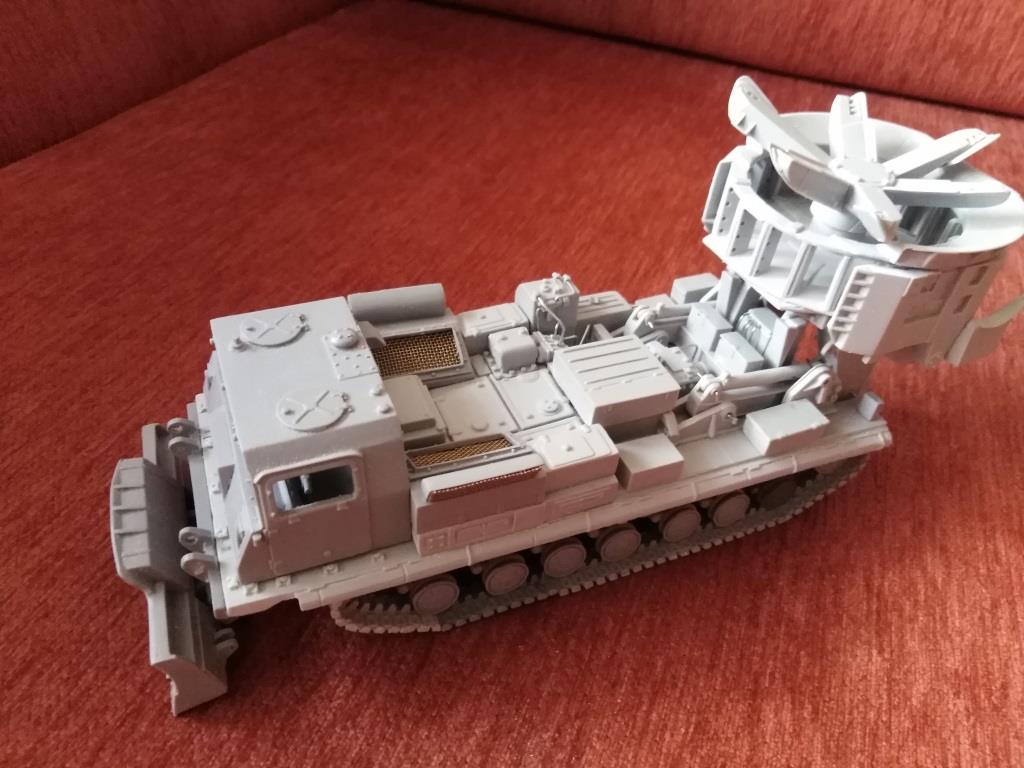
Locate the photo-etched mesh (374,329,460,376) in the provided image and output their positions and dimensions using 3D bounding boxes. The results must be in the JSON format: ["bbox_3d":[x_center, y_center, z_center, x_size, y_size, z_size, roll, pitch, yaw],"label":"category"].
[{"bbox_3d":[-0.033,-0.010,0.259,0.030,0.002,0.014,-12,70,-19],"label":"photo-etched mesh"}]

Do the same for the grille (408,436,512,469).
[{"bbox_3d":[-0.015,0.020,0.225,0.030,0.002,0.014,-12,15,-19],"label":"grille"}]

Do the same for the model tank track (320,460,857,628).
[{"bbox_3d":[0.036,0.047,0.257,0.195,0.036,0.015,-12,42,-19],"label":"model tank track"}]

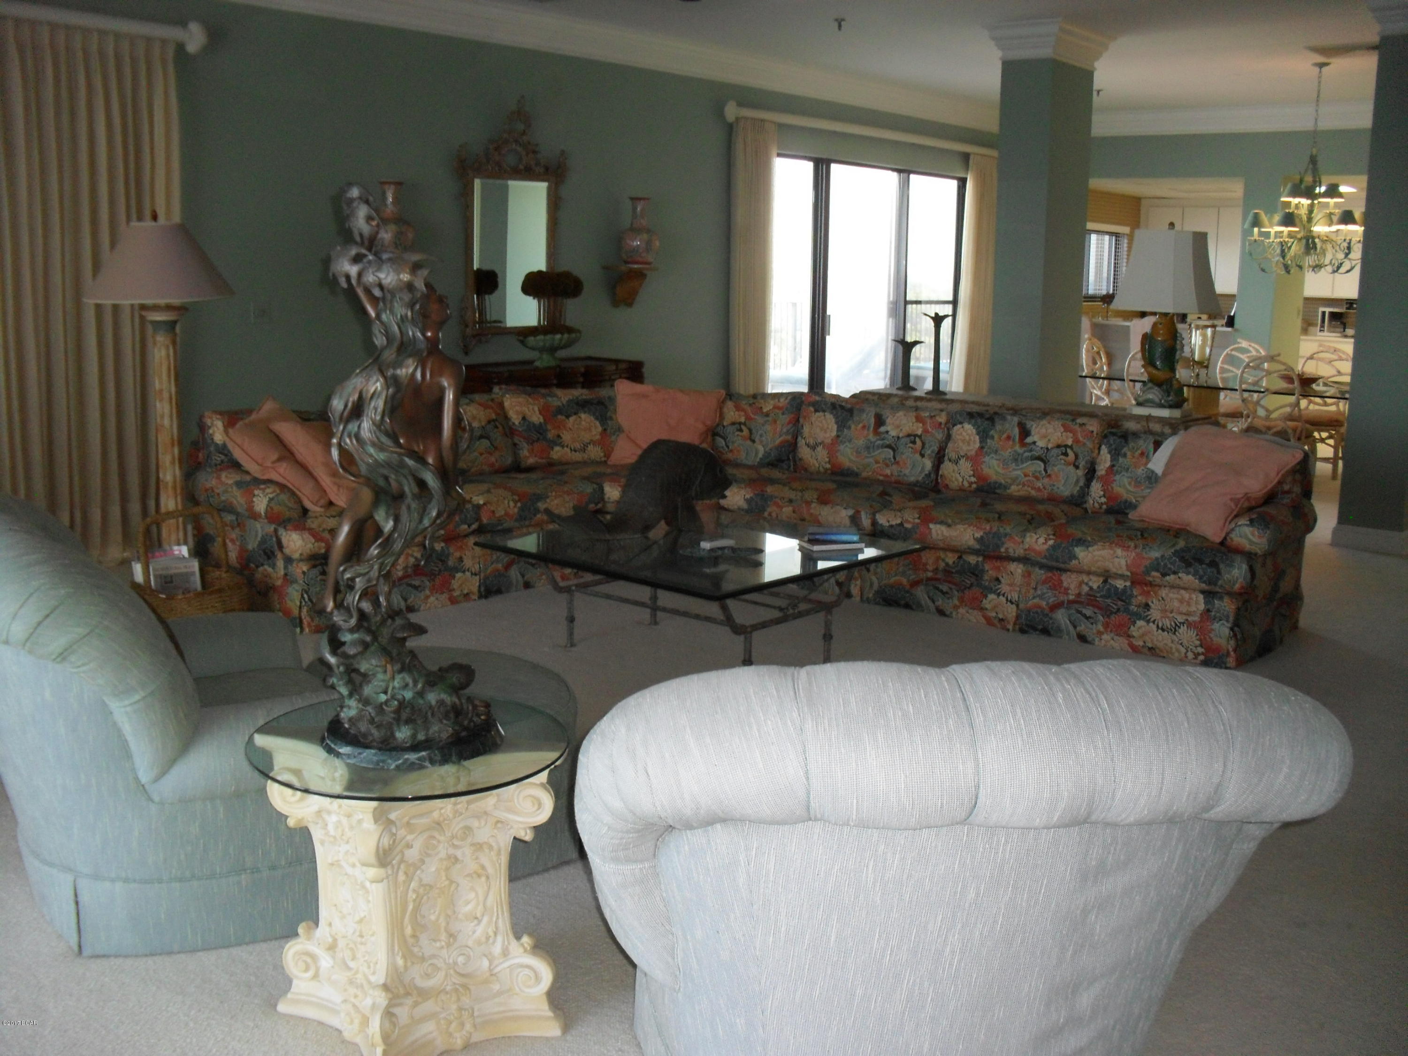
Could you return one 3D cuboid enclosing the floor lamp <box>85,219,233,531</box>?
[{"bbox_3d":[-2.372,-0.561,6.245,0.660,1.597,0.660,-3,11,-21],"label":"floor lamp"}]

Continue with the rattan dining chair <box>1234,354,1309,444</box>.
[{"bbox_3d":[3.611,-0.586,8.782,0.480,0.966,0.560,10,13,39],"label":"rattan dining chair"}]

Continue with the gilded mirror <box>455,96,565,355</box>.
[{"bbox_3d":[-1.122,-1.774,8.372,0.080,1.448,0.852,10,13,39],"label":"gilded mirror"}]

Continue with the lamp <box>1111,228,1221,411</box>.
[{"bbox_3d":[2.091,-0.925,6.411,0.426,0.781,0.426,10,13,39],"label":"lamp"}]

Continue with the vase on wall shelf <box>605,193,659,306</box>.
[{"bbox_3d":[-0.470,-1.750,9.034,0.240,0.689,0.300,10,13,39],"label":"vase on wall shelf"}]

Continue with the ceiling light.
[{"bbox_3d":[4.064,-2.402,9.522,0.824,1.363,0.824,5,11,23],"label":"ceiling light"}]

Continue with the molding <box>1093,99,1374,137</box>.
[{"bbox_3d":[4.412,-3.453,11.982,2.442,0.192,0.142,10,13,39],"label":"molding"}]

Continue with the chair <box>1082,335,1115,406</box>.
[{"bbox_3d":[3.013,-0.842,10.075,0.560,0.980,0.480,10,13,39],"label":"chair"}]

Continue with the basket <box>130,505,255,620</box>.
[{"bbox_3d":[-1.906,0.178,5.296,0.450,0.511,0.350,0,10,-9],"label":"basket"}]

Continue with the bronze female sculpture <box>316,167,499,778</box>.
[{"bbox_3d":[-0.516,-0.094,2.509,0.320,0.980,0.300,-1,11,-11],"label":"bronze female sculpture"}]

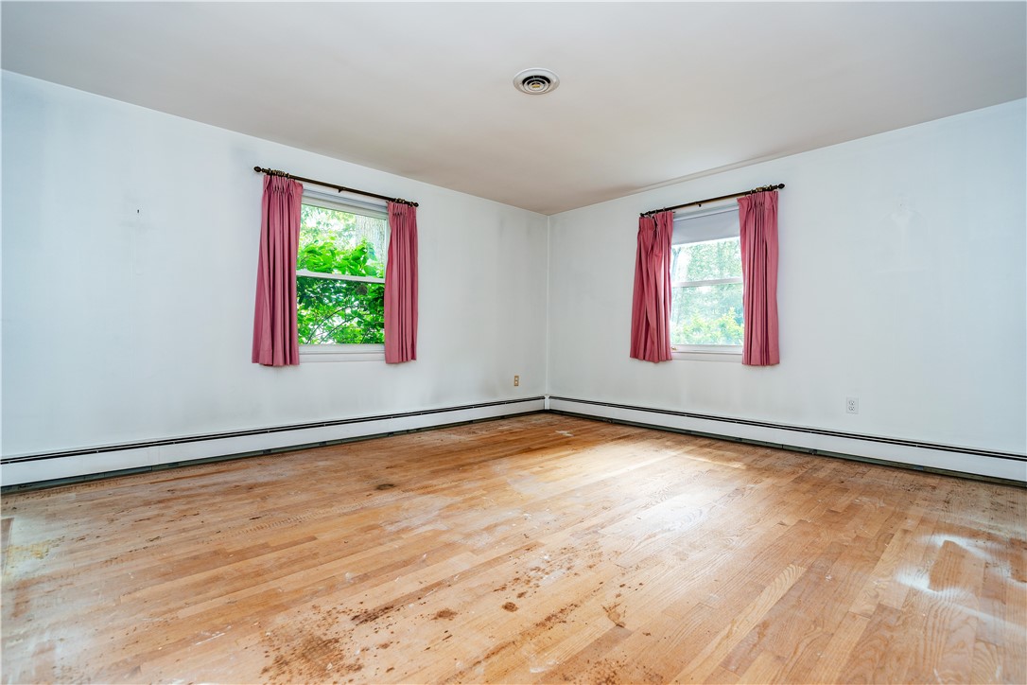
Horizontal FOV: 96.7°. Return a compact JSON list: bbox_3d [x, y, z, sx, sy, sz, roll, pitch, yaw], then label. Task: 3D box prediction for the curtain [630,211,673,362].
[{"bbox_3d":[1.341,-0.522,4.391,0.119,1.379,0.408,0,1,-44],"label":"curtain"}]

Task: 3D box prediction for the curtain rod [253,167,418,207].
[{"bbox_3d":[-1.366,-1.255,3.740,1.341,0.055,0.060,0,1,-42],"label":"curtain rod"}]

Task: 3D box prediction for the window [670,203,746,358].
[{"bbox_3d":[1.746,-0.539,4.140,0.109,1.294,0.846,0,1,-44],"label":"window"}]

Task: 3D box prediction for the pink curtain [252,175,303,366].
[{"bbox_3d":[-1.744,-0.526,3.411,0.328,1.384,0.119,0,1,-42],"label":"pink curtain"}]

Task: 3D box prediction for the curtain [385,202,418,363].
[{"bbox_3d":[-0.995,-0.526,4.086,0.304,1.394,0.119,0,1,-42],"label":"curtain"}]

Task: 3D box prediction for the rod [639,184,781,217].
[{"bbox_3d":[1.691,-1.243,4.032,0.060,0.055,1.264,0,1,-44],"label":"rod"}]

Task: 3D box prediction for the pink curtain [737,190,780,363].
[{"bbox_3d":[1.998,-0.513,3.718,0.119,1.384,0.319,0,1,-44],"label":"pink curtain"}]

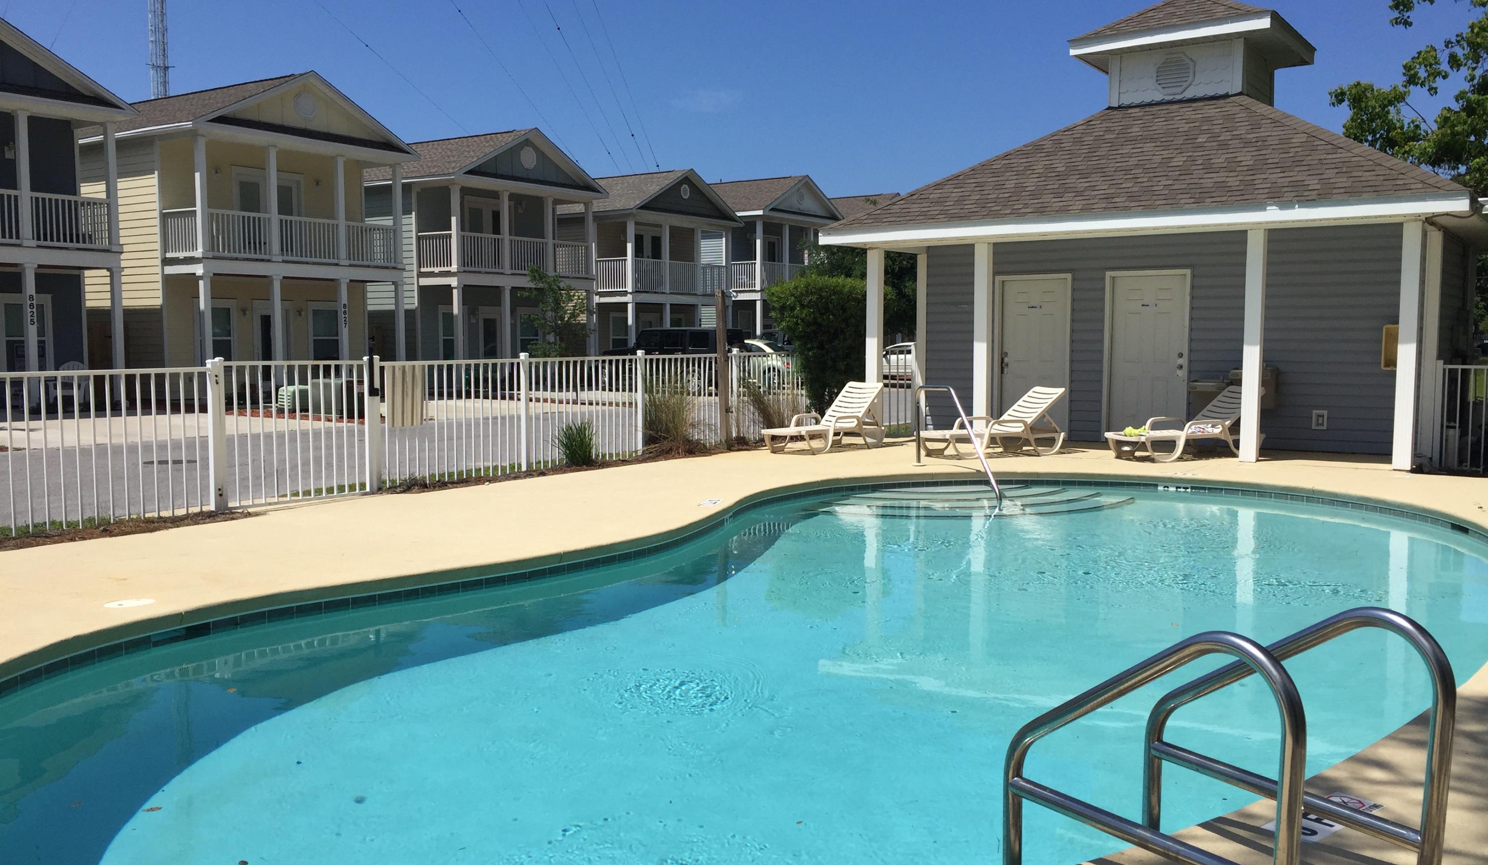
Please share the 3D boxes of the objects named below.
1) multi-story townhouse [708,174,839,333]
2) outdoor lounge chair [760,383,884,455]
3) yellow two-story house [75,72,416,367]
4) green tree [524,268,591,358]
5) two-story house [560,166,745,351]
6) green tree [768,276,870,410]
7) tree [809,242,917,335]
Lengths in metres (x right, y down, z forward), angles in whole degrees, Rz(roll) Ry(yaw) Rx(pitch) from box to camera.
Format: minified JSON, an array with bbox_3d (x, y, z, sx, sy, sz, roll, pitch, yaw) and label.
[{"bbox_3d":[-1.980,-6.096,49.987,10.500,7.556,6.100,3,6,33],"label":"multi-story townhouse"},{"bbox_3d":[1.038,-0.192,15.656,0.660,0.840,1.720,4,6,38],"label":"outdoor lounge chair"},{"bbox_3d":[-14.107,-4.664,31.334,10.500,7.476,6.100,3,6,33],"label":"yellow two-story house"},{"bbox_3d":[-4.405,-2.398,29.785,1.700,3.250,1.650,0,5,0],"label":"green tree"},{"bbox_3d":[-6.053,-5.288,43.560,10.500,6.904,6.100,3,6,33],"label":"two-story house"},{"bbox_3d":[1.136,-1.024,16.818,1.700,2.250,1.600,0,5,0],"label":"green tree"},{"bbox_3d":[4.007,-4.456,39.879,4.600,5.900,4.400,0,5,0],"label":"tree"}]

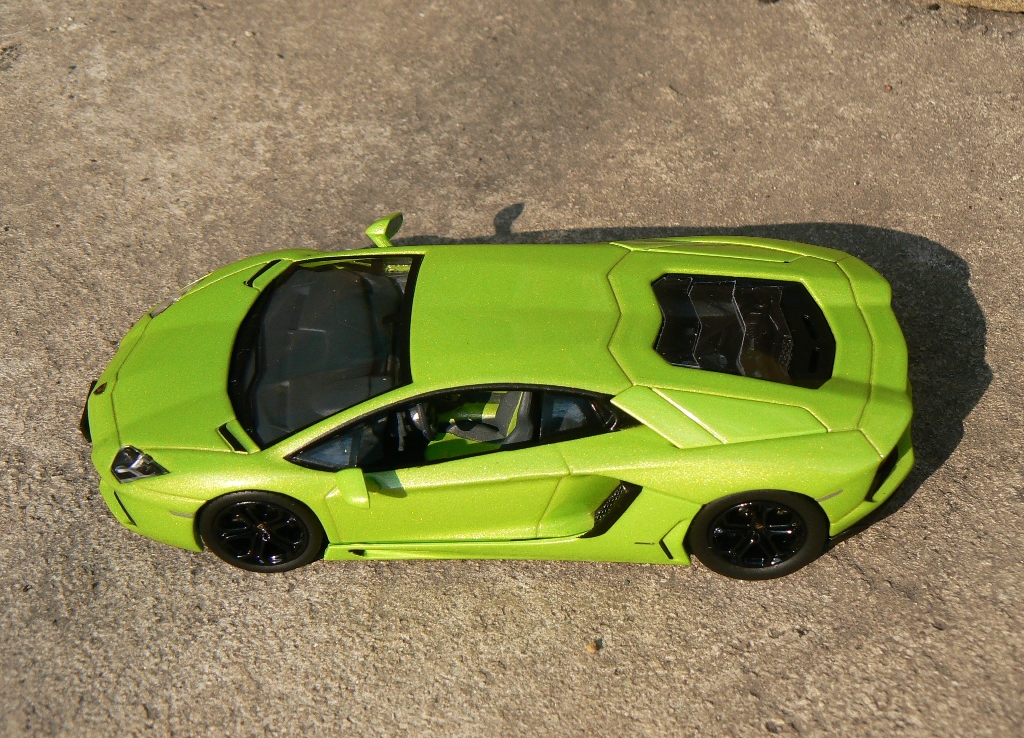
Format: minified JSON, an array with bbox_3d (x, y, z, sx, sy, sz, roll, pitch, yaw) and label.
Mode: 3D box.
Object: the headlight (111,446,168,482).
[{"bbox_3d":[-0.085,0.022,0.436,0.015,0.007,0.013,0,43,2],"label":"headlight"}]

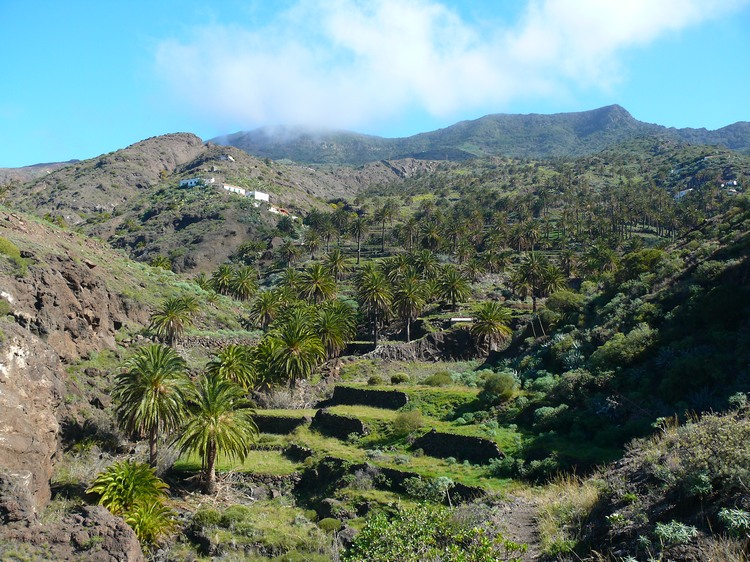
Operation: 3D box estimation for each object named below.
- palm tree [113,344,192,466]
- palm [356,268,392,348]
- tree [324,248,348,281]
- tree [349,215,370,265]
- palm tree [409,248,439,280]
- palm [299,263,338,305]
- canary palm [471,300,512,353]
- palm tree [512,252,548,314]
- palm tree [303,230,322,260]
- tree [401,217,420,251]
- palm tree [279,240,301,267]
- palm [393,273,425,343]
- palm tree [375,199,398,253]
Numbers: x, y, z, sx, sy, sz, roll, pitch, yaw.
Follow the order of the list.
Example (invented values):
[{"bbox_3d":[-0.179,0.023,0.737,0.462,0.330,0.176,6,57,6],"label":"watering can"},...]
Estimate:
[{"bbox_3d":[-20.540,11.500,70.000,7.390,11.270,7.390,0,3,0],"label":"palm tree"},{"bbox_3d":[-0.045,4.733,138.000,6.280,14.381,6.280,0,-2,0],"label":"palm"},{"bbox_3d":[-10.091,-4.089,200.000,6.200,8.442,6.200,0,-2,0],"label":"tree"},{"bbox_3d":[-5.009,-13.331,245.000,6.787,15.997,6.787,0,-2,0],"label":"tree"},{"bbox_3d":[10.090,-2.770,150.000,6.130,7.320,5.950,0,0,0],"label":"palm tree"},{"bbox_3d":[-9.250,0.560,122.000,6.120,7.080,5.930,0,0,0],"label":"palm"},{"bbox_3d":[18.900,7.540,123.000,6.810,8.760,6.810,0,3,0],"label":"canary palm"},{"bbox_3d":[32.200,0.310,155.000,6.540,12.270,6.540,0,3,0],"label":"palm tree"},{"bbox_3d":[-20.198,-11.392,245.000,6.140,9.534,6.140,0,-2,0],"label":"palm tree"},{"bbox_3d":[11.140,-14.760,238.000,5.650,10.360,5.650,0,3,0],"label":"tree"},{"bbox_3d":[-25.940,-8.116,230.000,6.675,8.040,6.675,0,-2,0],"label":"palm tree"},{"bbox_3d":[6.460,5.150,142.000,6.370,12.740,6.370,0,3,0],"label":"palm"},{"bbox_3d":[3.120,-16.320,225.000,6.530,15.730,6.530,0,3,0],"label":"palm tree"}]

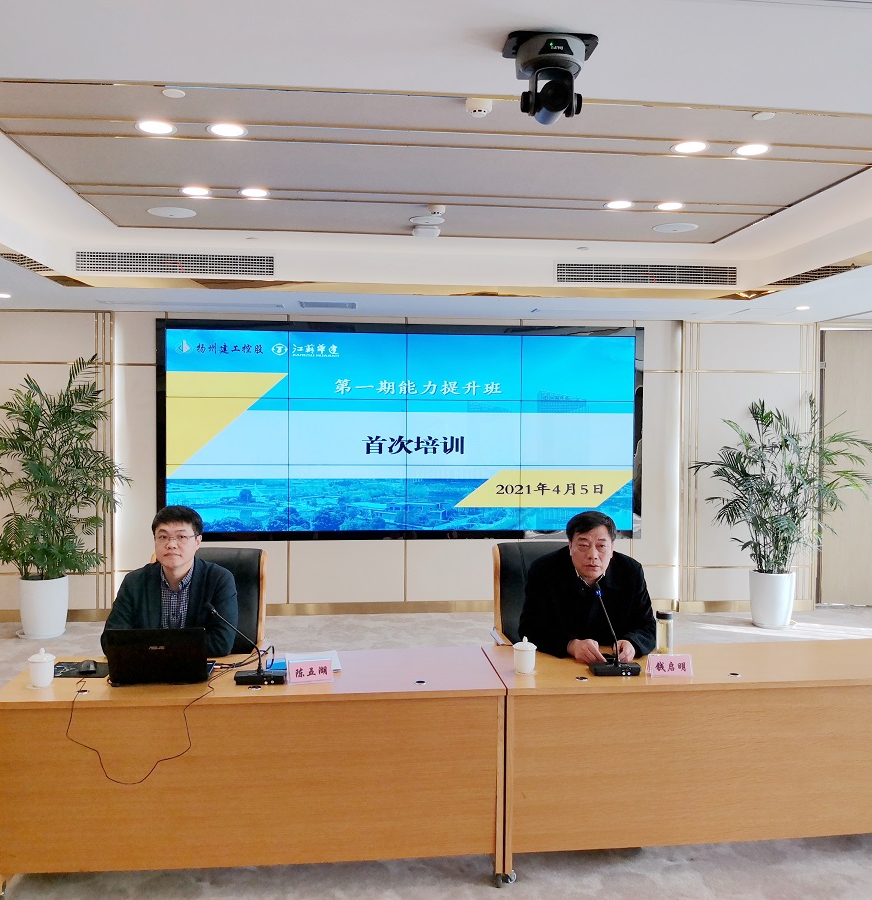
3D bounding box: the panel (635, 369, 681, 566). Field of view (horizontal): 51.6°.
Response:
[{"bbox_3d":[1.990,0.182,8.104,0.415,1.769,0.040,0,2,-5],"label":"panel"}]

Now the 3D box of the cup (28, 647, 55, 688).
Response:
[{"bbox_3d":[-1.416,0.778,3.245,0.095,0.130,0.095,0,2,-6],"label":"cup"}]

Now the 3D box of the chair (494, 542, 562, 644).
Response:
[{"bbox_3d":[0.569,1.010,4.264,0.560,1.085,0.660,0,2,-6],"label":"chair"}]

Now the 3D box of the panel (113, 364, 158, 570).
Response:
[{"bbox_3d":[-2.537,0.160,7.676,0.397,1.752,0.040,0,2,-5],"label":"panel"}]

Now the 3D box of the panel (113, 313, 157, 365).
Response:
[{"bbox_3d":[-2.525,-0.939,7.640,0.395,0.430,0.040,0,2,-5],"label":"panel"}]

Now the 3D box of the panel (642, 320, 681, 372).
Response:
[{"bbox_3d":[2.035,-0.939,8.191,0.392,0.461,0.030,0,2,-6],"label":"panel"}]

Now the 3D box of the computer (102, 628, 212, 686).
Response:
[{"bbox_3d":[-1.010,0.735,3.341,0.352,0.217,0.325,0,2,-10],"label":"computer"}]

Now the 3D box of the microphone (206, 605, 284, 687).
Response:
[{"bbox_3d":[-0.706,0.717,3.348,0.305,0.257,0.200,0,2,-6],"label":"microphone"}]

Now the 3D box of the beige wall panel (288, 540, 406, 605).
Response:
[{"bbox_3d":[-0.772,1.056,7.873,1.010,0.556,0.040,0,2,-5],"label":"beige wall panel"}]

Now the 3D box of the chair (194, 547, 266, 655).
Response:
[{"bbox_3d":[-1.040,1.006,3.976,0.560,1.085,0.660,0,2,-6],"label":"chair"}]

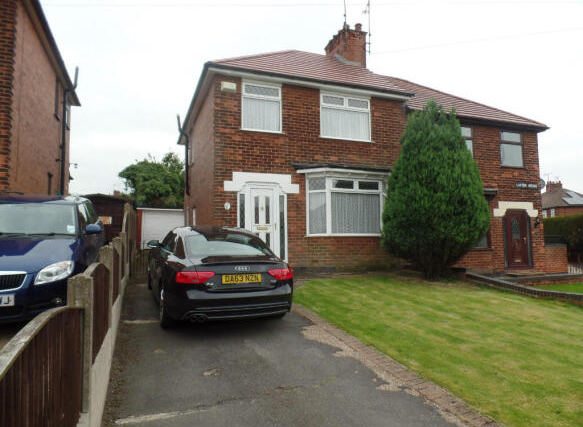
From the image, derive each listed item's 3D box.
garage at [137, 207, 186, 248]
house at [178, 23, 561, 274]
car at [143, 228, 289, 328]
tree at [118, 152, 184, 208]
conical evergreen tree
[{"bbox_3d":[-6.545,1.094,20.285,2.700,2.250,5.000,1,-5,-25],"label":"garage"},{"bbox_3d":[2.264,-2.544,14.856,12.100,9.500,7.700,1,-5,-21],"label":"house"},{"bbox_3d":[-1.469,0.911,6.932,1.850,1.370,4.630,1,0,-23],"label":"car"},{"bbox_3d":[-8.500,-0.776,25.806,5.600,6.800,5.600,1,-5,-21],"label":"tree"},{"bbox_3d":[3.716,-0.672,10.215,2.650,4.700,2.650,1,-5,-21],"label":"conical evergreen tree"}]

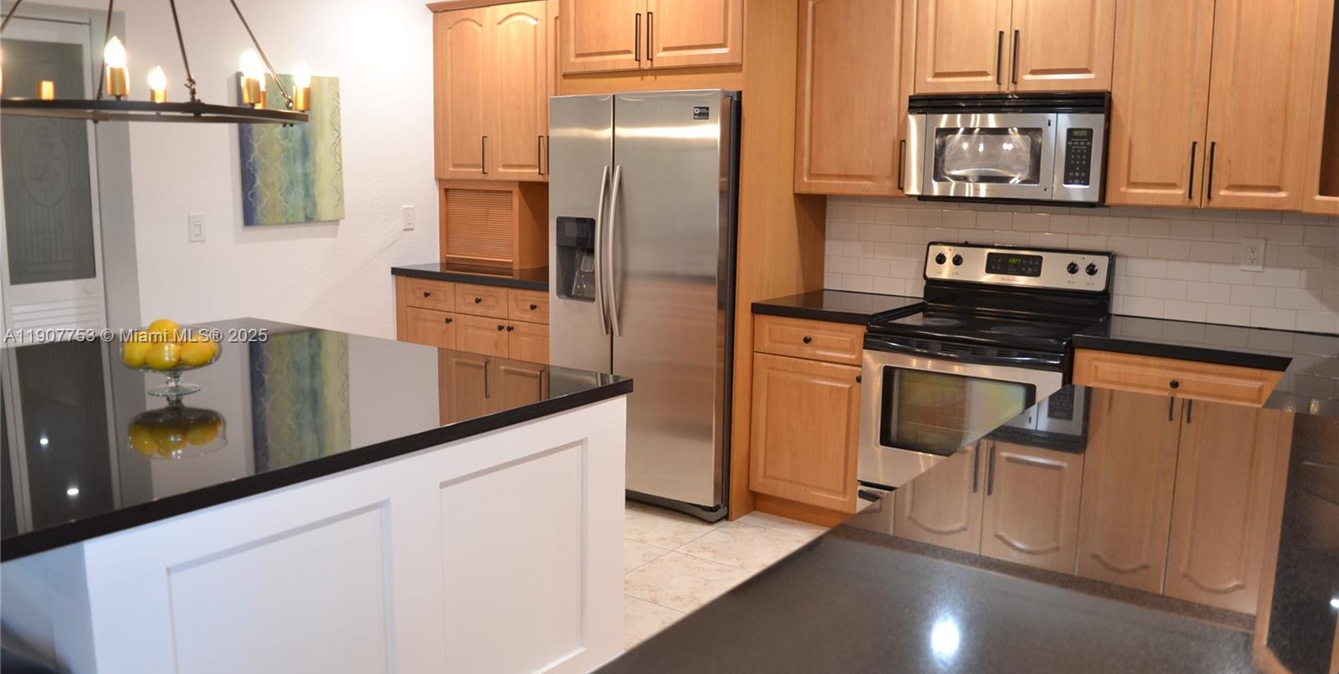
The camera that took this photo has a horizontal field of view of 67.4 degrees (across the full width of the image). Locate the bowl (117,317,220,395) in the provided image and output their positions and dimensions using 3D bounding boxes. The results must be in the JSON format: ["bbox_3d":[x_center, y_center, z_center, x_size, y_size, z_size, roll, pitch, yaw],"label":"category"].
[{"bbox_3d":[-1.248,0.046,2.512,0.254,0.180,0.254,1,10,0],"label":"bowl"}]

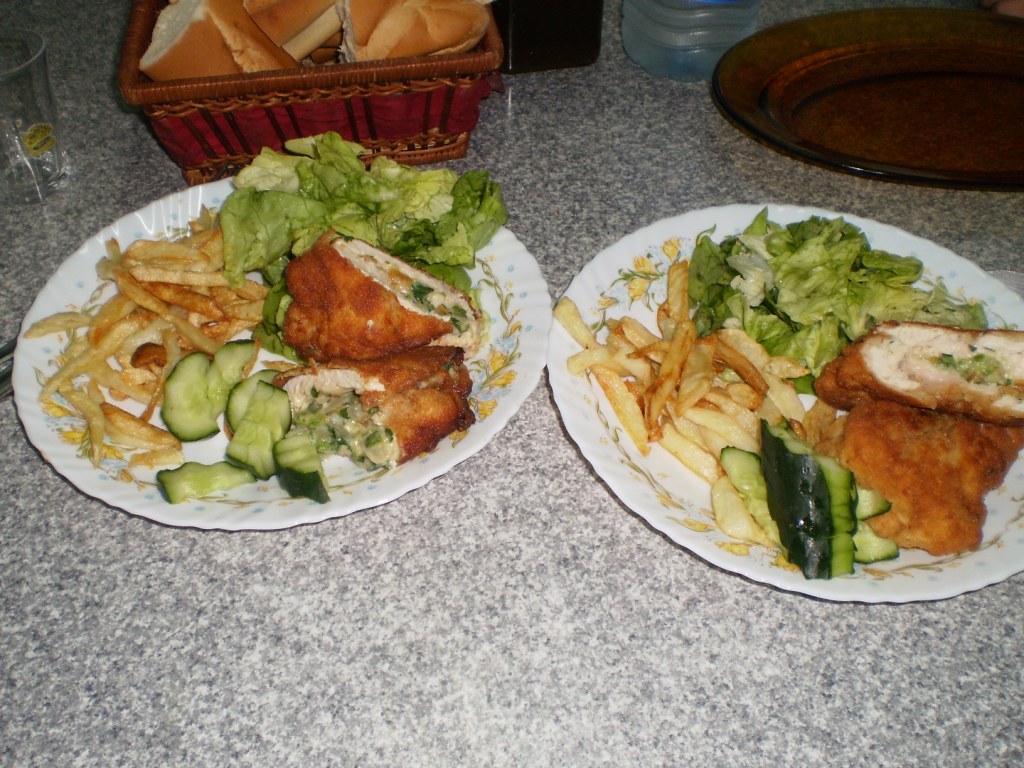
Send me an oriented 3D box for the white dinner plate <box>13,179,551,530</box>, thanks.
[{"bbox_3d":[-0.106,-0.023,0.512,0.248,0.023,0.248,1,46,0],"label":"white dinner plate"}]

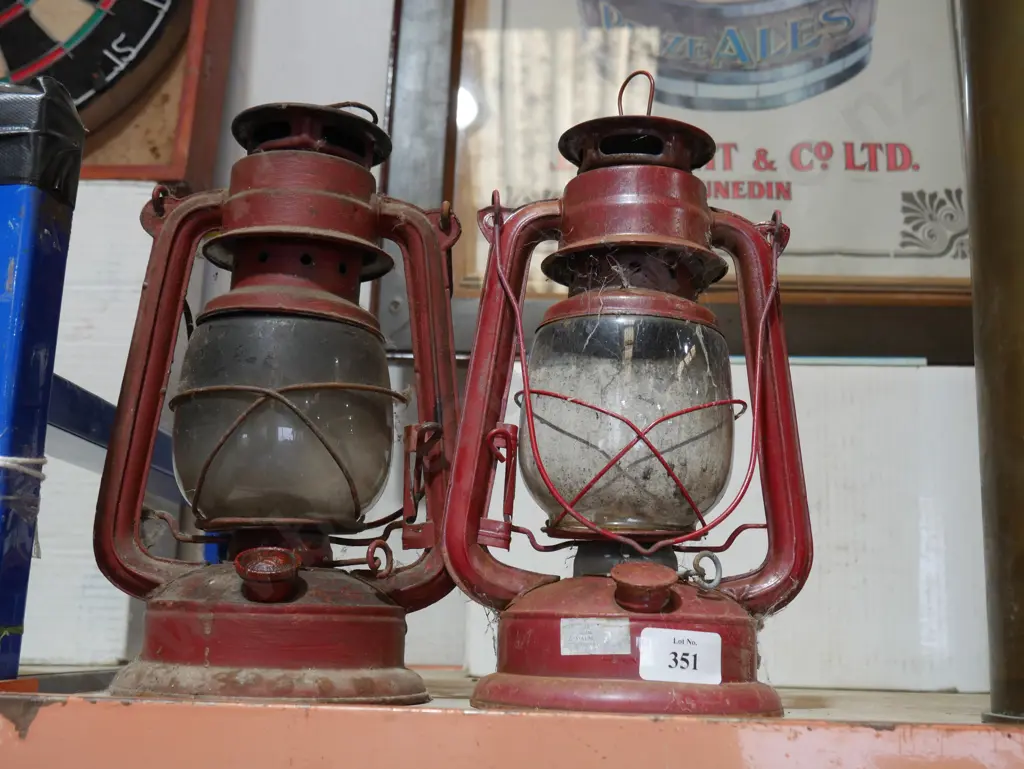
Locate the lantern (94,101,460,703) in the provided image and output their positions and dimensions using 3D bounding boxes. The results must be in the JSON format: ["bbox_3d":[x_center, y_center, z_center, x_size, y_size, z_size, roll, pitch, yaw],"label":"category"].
[{"bbox_3d":[-0.104,-0.002,0.564,0.169,0.287,0.141,3,-10,-2],"label":"lantern"}]

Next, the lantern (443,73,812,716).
[{"bbox_3d":[0.057,-0.005,0.557,0.170,0.302,0.139,3,-10,-2],"label":"lantern"}]

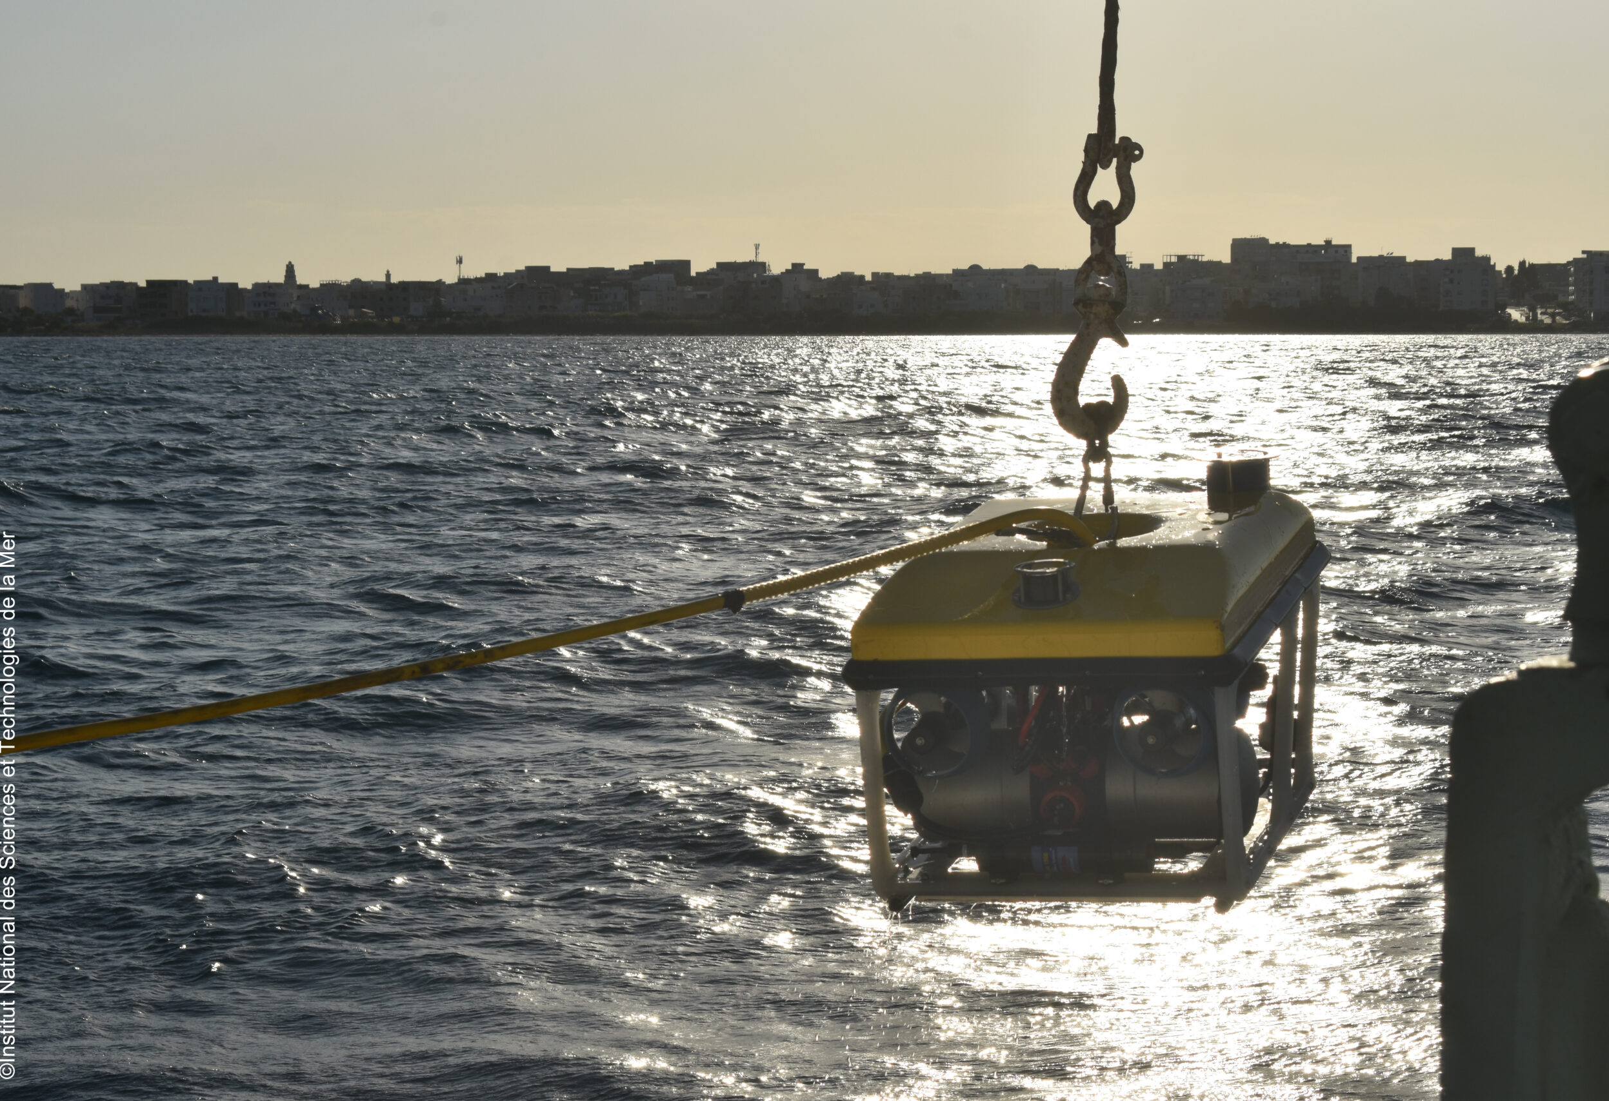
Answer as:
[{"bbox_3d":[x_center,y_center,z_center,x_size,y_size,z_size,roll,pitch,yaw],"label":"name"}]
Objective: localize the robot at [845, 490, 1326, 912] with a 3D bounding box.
[{"bbox_3d":[0.475,0.194,6.017,0.606,0.574,0.851,-1,12,18],"label":"robot"}]

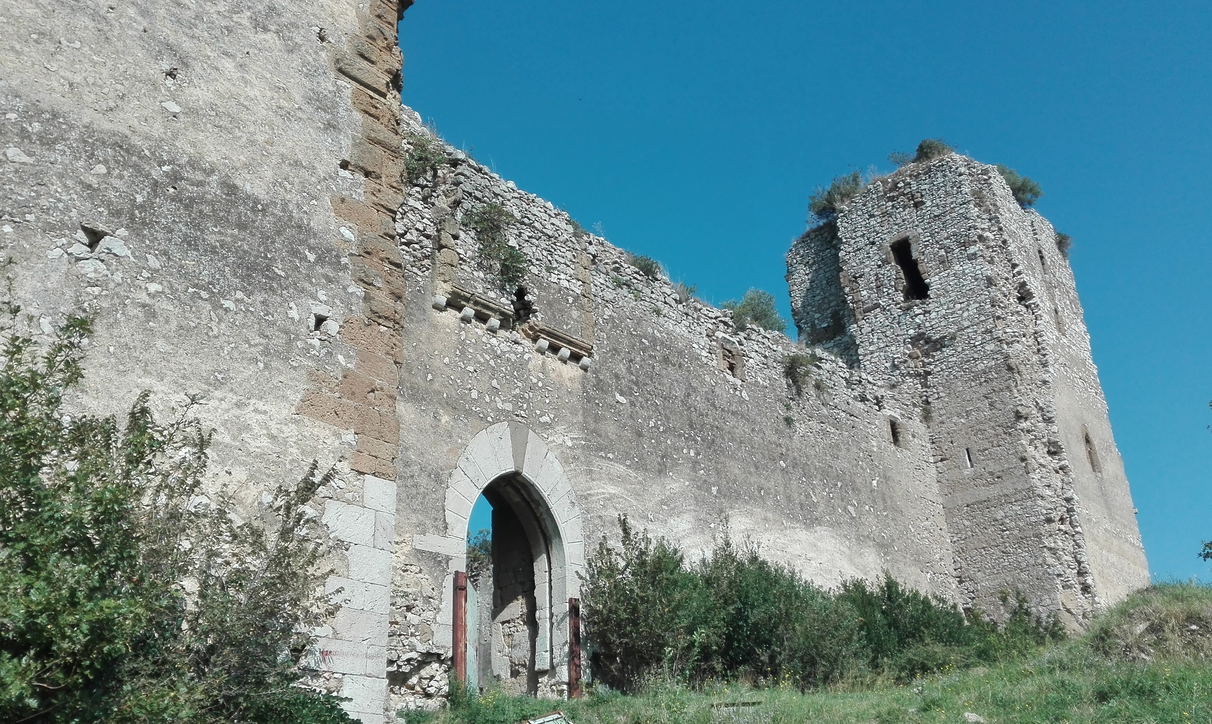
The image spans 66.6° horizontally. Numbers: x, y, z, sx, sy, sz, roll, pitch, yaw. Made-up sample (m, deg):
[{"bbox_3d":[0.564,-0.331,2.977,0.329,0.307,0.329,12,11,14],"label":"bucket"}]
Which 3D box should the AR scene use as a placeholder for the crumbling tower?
[{"bbox_3d":[12.966,2.121,33.927,7.810,16.060,8.360,-22,-31,37],"label":"crumbling tower"}]

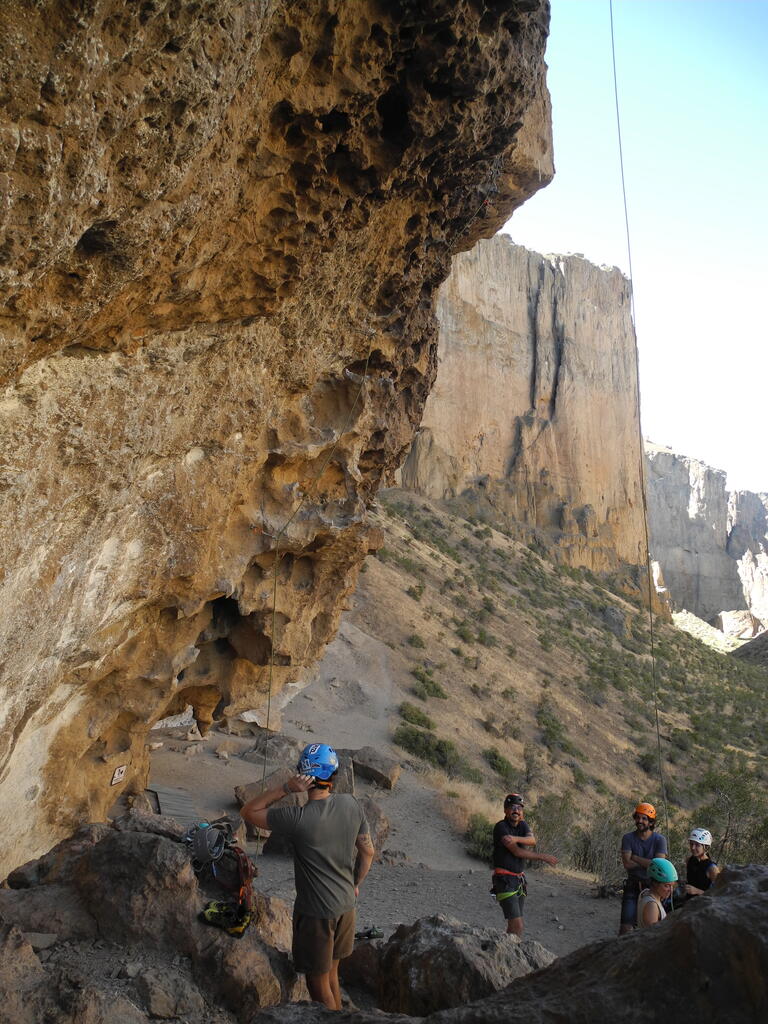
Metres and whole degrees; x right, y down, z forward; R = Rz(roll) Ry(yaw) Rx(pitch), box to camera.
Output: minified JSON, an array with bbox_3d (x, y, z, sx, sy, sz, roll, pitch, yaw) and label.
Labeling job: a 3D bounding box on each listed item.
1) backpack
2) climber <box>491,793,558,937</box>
[{"bbox_3d":[-1.013,2.244,5.100,0.420,0.600,0.360,5,-14,-17],"label":"backpack"},{"bbox_3d":[1.425,3.760,8.292,0.540,1.780,0.540,11,-16,-38],"label":"climber"}]

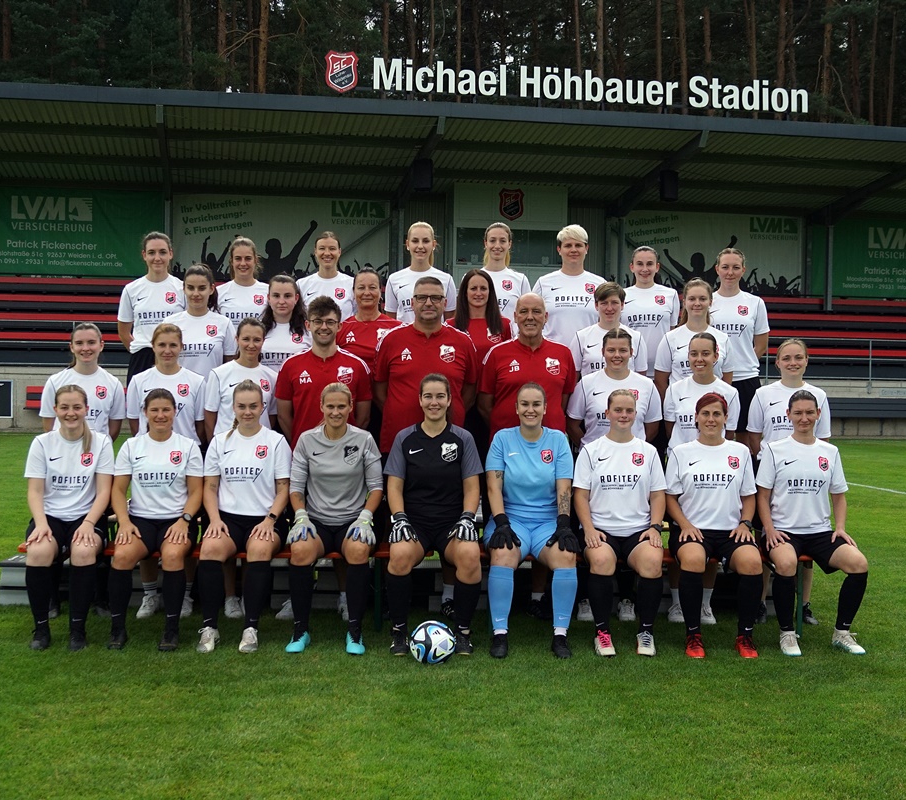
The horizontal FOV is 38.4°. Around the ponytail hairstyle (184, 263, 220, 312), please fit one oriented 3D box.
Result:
[{"bbox_3d":[-1.515,-0.678,7.830,0.205,0.300,0.230,1,1,6],"label":"ponytail hairstyle"}]

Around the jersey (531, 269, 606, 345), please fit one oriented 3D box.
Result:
[{"bbox_3d":[0.753,-0.510,8.226,0.550,0.630,0.290,1,1,3],"label":"jersey"}]

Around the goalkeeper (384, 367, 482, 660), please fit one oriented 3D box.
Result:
[{"bbox_3d":[-0.100,0.568,6.680,0.510,1.382,0.680,1,2,0],"label":"goalkeeper"}]

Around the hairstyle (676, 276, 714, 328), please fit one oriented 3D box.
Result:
[{"bbox_3d":[1.475,-0.598,7.890,0.215,0.300,0.240,1,1,6],"label":"hairstyle"}]

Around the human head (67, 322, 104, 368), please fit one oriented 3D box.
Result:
[{"bbox_3d":[-2.081,-0.306,7.360,0.190,0.260,0.230,0,2,-12],"label":"human head"}]

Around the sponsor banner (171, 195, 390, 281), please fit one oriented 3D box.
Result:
[{"bbox_3d":[-4.565,-4.112,34.600,5.700,2.500,0.050,1,1,-10],"label":"sponsor banner"}]

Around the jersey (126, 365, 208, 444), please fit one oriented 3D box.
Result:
[{"bbox_3d":[-1.612,0.065,7.300,0.440,0.500,0.270,1,2,-8],"label":"jersey"}]

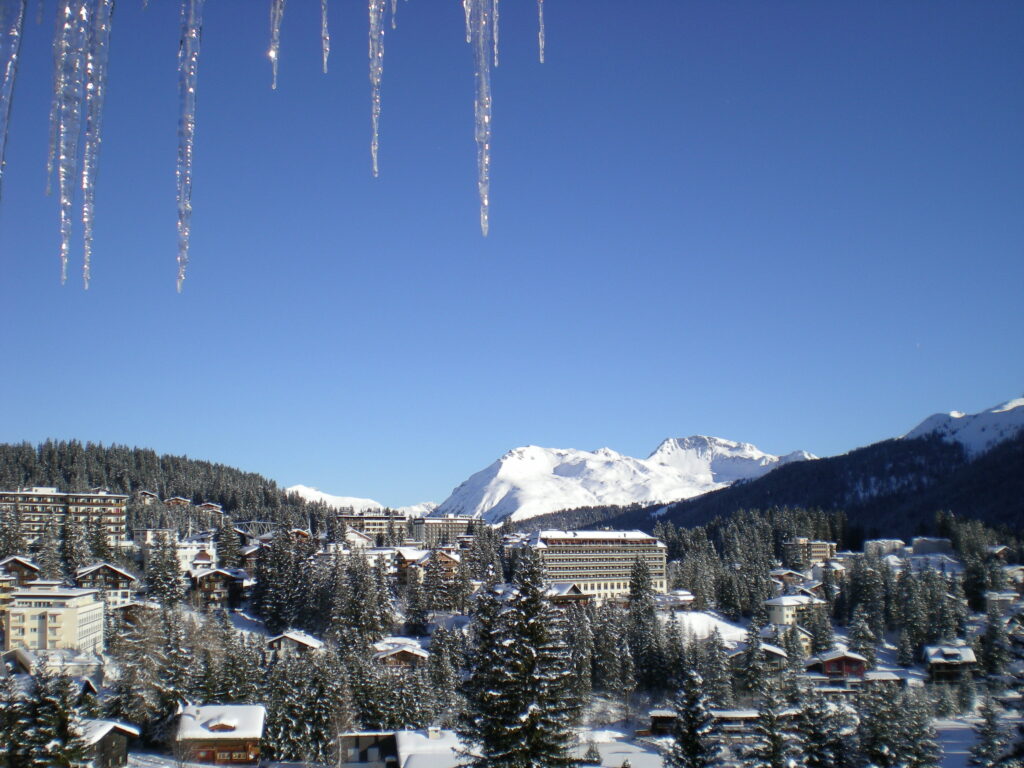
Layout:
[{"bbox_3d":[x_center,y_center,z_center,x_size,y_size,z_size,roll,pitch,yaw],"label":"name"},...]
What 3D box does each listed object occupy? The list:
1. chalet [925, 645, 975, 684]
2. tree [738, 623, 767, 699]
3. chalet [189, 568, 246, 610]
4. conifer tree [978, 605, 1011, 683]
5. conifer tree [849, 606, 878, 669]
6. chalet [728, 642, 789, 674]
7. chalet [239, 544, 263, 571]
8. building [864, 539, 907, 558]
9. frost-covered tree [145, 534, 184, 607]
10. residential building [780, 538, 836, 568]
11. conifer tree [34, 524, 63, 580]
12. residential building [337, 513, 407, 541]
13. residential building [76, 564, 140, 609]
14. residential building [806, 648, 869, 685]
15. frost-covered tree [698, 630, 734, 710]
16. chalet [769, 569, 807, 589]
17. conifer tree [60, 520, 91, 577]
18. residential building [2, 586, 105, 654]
[{"bbox_3d":[114.140,73.000,293.000,11.500,9.500,9.500,-2,-8,7],"label":"chalet"},{"bbox_3d":[58.010,66.130,270.000,7.000,18.400,7.000,-1,-8,0],"label":"tree"},{"bbox_3d":[-79.740,55.910,305.000,12.700,11.200,11.500,-1,-8,2],"label":"chalet"},{"bbox_3d":[124.910,67.130,291.000,7.880,19.730,7.880,-1,-9,0],"label":"conifer tree"},{"bbox_3d":[99.150,71.390,318.000,7.530,17.710,7.530,-1,-9,0],"label":"conifer tree"},{"bbox_3d":[62.320,71.120,285.000,13.200,10.300,11.000,-1,-8,0],"label":"chalet"},{"bbox_3d":[-87.700,59.690,385.000,10.500,9.500,10.000,4,-9,-27],"label":"chalet"},{"bbox_3d":[221.870,98.600,670.000,22.000,13.000,12.500,-1,-8,3],"label":"building"},{"bbox_3d":[-97.380,52.210,315.000,10.640,19.910,10.640,-1,-9,0],"label":"frost-covered tree"},{"bbox_3d":[170.590,97.110,645.000,23.990,16.770,16.540,2,-9,-20],"label":"residential building"},{"bbox_3d":[-138.540,50.330,336.000,7.950,16.560,7.950,-1,-9,0],"label":"conifer tree"},{"bbox_3d":[-69.090,72.020,560.000,34.000,15.500,15.000,1,-8,-12],"label":"residential building"},{"bbox_3d":[-115.490,57.090,320.000,15.680,12.400,13.630,3,-9,-24],"label":"residential building"},{"bbox_3d":[83.480,72.210,290.000,13.660,8.770,13.660,-2,-9,8],"label":"residential building"},{"bbox_3d":[47.430,66.260,262.000,7.600,18.400,7.600,-1,-8,0],"label":"frost-covered tree"},{"bbox_3d":[115.100,82.070,470.000,12.000,9.500,12.000,1,-8,-14],"label":"chalet"},{"bbox_3d":[-131.250,49.430,338.000,8.560,17.850,8.560,-1,-9,0],"label":"conifer tree"},{"bbox_3d":[-110.140,56.180,272.000,16.650,15.090,30.650,1,-9,-12],"label":"residential building"}]

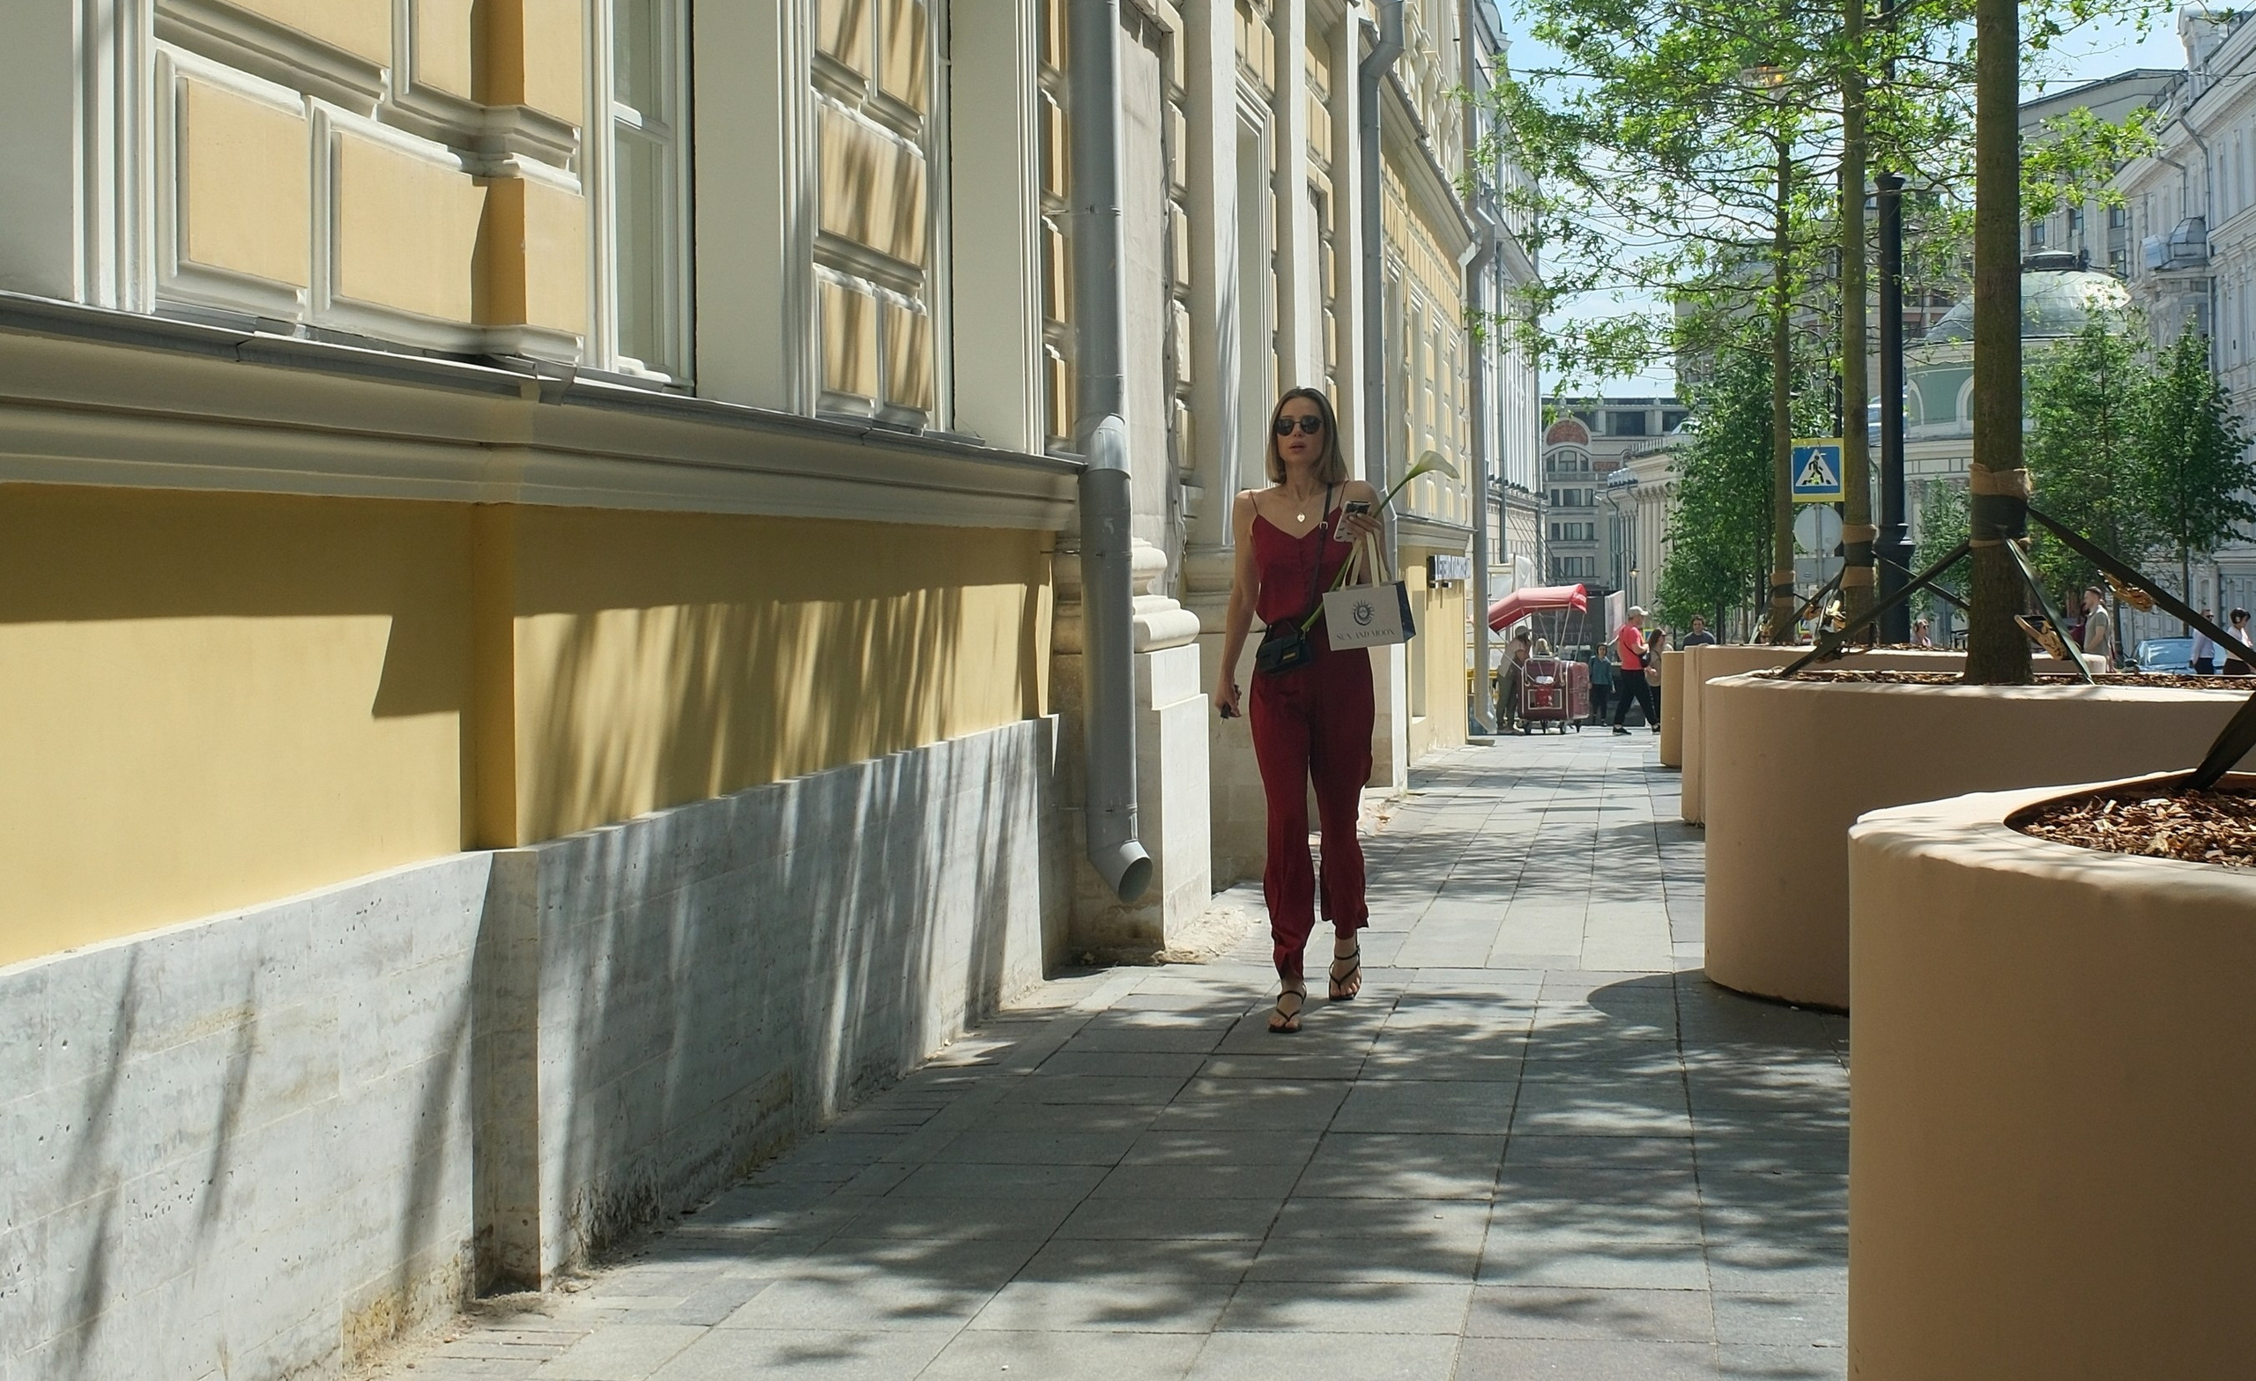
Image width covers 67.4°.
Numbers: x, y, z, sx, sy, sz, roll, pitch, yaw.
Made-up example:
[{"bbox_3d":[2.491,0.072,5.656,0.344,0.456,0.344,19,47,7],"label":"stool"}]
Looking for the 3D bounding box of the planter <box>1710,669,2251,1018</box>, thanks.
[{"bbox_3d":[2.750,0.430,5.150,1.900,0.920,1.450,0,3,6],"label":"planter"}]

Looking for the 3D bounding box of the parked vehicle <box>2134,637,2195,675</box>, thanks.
[{"bbox_3d":[18.000,-0.120,28.900,1.850,1.500,4.400,1,3,30],"label":"parked vehicle"}]

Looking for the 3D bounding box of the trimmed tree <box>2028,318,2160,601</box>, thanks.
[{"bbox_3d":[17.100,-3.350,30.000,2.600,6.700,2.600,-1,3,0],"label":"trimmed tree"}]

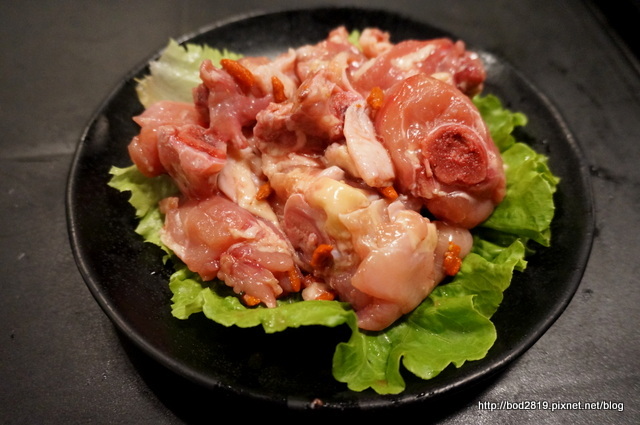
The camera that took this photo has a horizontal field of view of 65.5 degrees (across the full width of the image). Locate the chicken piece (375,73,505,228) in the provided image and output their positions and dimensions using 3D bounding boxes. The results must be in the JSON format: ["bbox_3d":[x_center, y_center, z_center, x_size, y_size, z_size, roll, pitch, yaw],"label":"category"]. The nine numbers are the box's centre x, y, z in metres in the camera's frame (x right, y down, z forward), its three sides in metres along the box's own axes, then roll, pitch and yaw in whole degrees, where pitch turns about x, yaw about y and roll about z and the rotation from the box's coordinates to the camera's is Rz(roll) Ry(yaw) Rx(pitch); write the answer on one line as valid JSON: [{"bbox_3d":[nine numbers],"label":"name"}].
[{"bbox_3d":[0.051,-0.028,0.216,0.051,0.042,0.074,-13,55,-11],"label":"chicken piece"}]

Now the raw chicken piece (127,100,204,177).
[{"bbox_3d":[-0.068,-0.034,0.230,0.040,0.030,0.050,-10,54,-9],"label":"raw chicken piece"}]

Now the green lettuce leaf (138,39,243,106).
[{"bbox_3d":[-0.062,-0.069,0.263,0.058,0.025,0.070,34,60,22],"label":"green lettuce leaf"}]

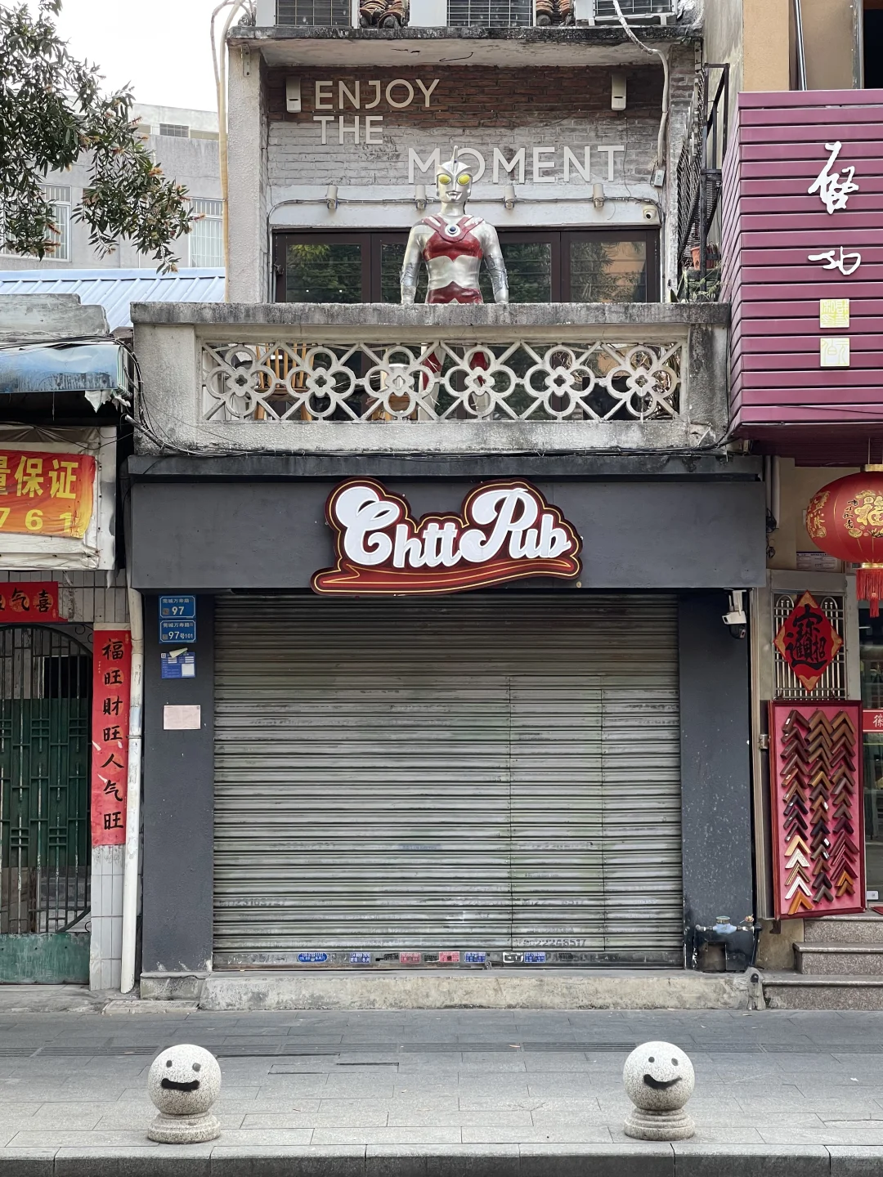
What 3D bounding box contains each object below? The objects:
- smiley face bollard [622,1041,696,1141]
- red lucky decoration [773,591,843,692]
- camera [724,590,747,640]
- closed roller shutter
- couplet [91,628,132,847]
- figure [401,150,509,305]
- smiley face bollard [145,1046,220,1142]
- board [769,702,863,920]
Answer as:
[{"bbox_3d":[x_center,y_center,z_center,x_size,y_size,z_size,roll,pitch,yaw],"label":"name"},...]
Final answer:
[{"bbox_3d":[0.886,2.036,8.870,0.298,0.375,0.298,0,-4,-1],"label":"smiley face bollard"},{"bbox_3d":[2.183,0.315,12.950,0.580,0.610,0.015,2,-5,-33],"label":"red lucky decoration"},{"bbox_3d":[1.661,0.151,12.300,0.130,0.285,0.100,2,-4,-30],"label":"camera"},{"bbox_3d":[0.040,1.096,12.500,2.680,2.150,0.080,0,-4,-1],"label":"closed roller shutter"},{"bbox_3d":[-1.919,0.863,12.650,0.220,1.270,0.010,0,-4,0],"label":"couplet"},{"bbox_3d":[0.075,-1.715,13.093,0.650,1.921,0.400,0,-4,4],"label":"figure"},{"bbox_3d":[-1.038,2.031,8.800,0.298,0.375,0.298,0,-4,-3],"label":"smiley face bollard"},{"bbox_3d":[2.206,1.296,12.750,0.700,1.240,0.050,3,-5,-37],"label":"board"}]

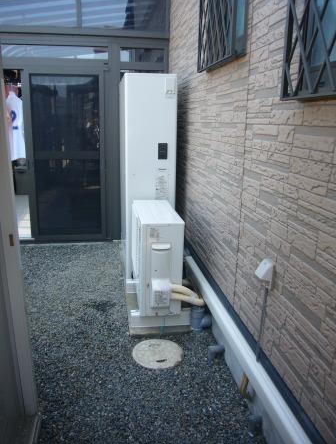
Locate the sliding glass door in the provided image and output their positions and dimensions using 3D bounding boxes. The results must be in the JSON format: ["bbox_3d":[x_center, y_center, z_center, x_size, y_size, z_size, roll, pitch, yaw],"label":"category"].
[{"bbox_3d":[-1.206,-0.777,4.374,0.905,2.050,0.060,-2,16,-9],"label":"sliding glass door"}]

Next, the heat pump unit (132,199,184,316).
[{"bbox_3d":[-0.102,0.245,2.900,0.305,0.693,0.765,-2,16,-9],"label":"heat pump unit"}]

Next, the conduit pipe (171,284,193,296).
[{"bbox_3d":[0.102,0.481,2.594,0.185,0.090,0.100,-2,16,-9],"label":"conduit pipe"}]

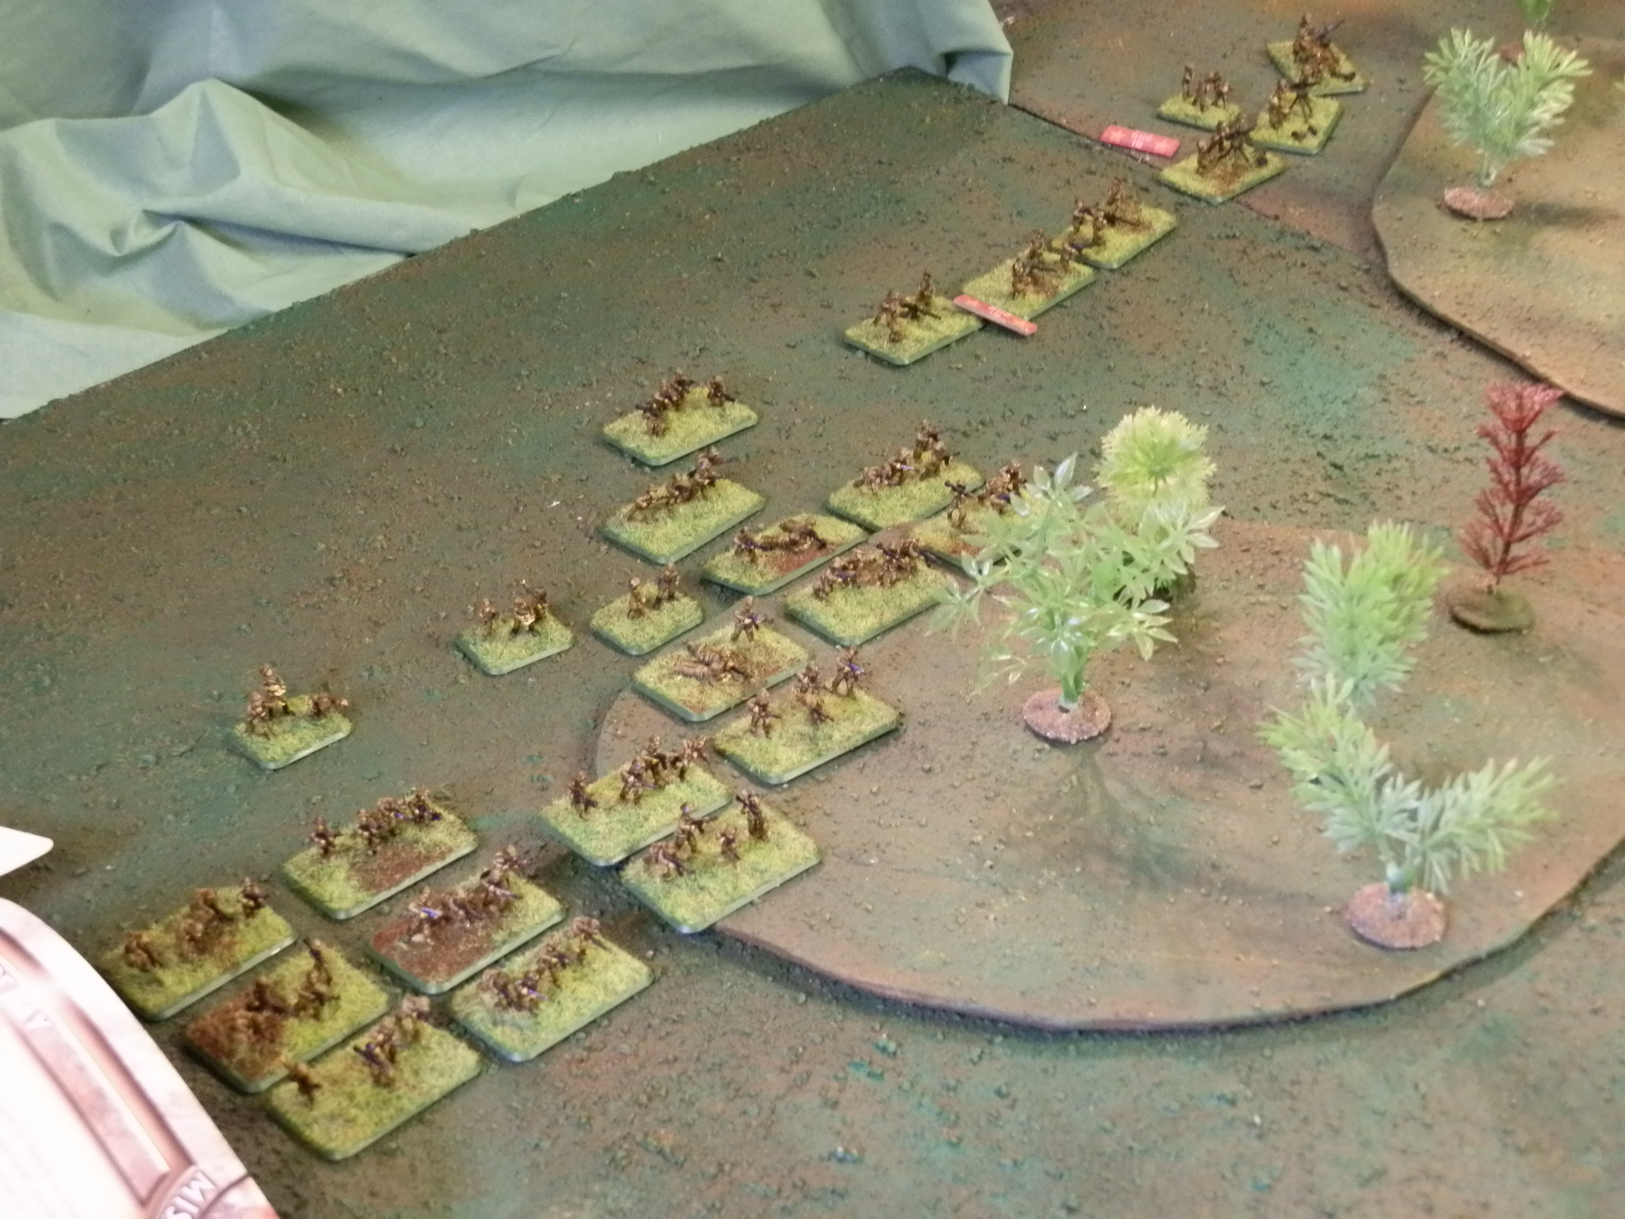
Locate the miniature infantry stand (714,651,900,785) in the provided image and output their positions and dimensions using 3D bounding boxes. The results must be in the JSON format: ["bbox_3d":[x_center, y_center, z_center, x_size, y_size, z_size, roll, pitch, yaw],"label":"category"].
[{"bbox_3d":[-0.002,0.028,0.843,0.050,0.019,0.033,-25,39,-29],"label":"miniature infantry stand"}]

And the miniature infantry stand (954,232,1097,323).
[{"bbox_3d":[0.082,-0.130,1.081,0.032,0.020,0.050,26,44,34],"label":"miniature infantry stand"}]

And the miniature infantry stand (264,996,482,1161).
[{"bbox_3d":[-0.113,0.115,0.737,0.050,0.021,0.032,-30,44,-35],"label":"miniature infantry stand"}]

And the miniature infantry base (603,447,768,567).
[{"bbox_3d":[-0.044,-0.038,0.957,0.033,0.018,0.050,25,42,36],"label":"miniature infantry base"}]

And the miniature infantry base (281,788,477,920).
[{"bbox_3d":[-0.124,0.064,0.810,0.050,0.018,0.033,-29,41,-34],"label":"miniature infantry base"}]

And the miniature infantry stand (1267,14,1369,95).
[{"bbox_3d":[0.217,-0.244,1.233,0.032,0.025,0.050,-6,35,-6],"label":"miniature infantry stand"}]

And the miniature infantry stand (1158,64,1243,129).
[{"bbox_3d":[0.165,-0.219,1.216,0.033,0.020,0.025,22,41,33],"label":"miniature infantry stand"}]

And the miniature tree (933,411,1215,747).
[{"bbox_3d":[0.077,-0.008,0.836,0.085,0.090,0.076,-1,35,1],"label":"miniature tree"}]

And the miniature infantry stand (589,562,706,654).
[{"bbox_3d":[-0.053,-0.003,0.905,0.033,0.018,0.025,-29,41,-34],"label":"miniature infantry stand"}]

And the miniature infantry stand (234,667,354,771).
[{"bbox_3d":[-0.158,0.028,0.861,0.032,0.024,0.025,-27,42,-31],"label":"miniature infantry stand"}]

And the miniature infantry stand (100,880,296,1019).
[{"bbox_3d":[-0.170,0.087,0.781,0.050,0.019,0.032,-30,44,-34],"label":"miniature infantry stand"}]

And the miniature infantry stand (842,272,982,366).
[{"bbox_3d":[0.039,-0.112,1.056,0.050,0.021,0.032,-29,43,-33],"label":"miniature infantry stand"}]

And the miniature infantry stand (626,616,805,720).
[{"bbox_3d":[-0.028,0.011,0.871,0.050,0.019,0.033,-27,40,-32],"label":"miniature infantry stand"}]

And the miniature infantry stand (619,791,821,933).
[{"bbox_3d":[-0.025,0.064,0.790,0.050,0.019,0.033,-26,40,-31],"label":"miniature infantry stand"}]

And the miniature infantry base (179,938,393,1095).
[{"bbox_3d":[-0.139,0.101,0.753,0.033,0.019,0.050,27,43,37],"label":"miniature infantry base"}]

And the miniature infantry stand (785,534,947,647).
[{"bbox_3d":[0.018,-0.011,0.906,0.050,0.020,0.032,-27,42,-32],"label":"miniature infantry stand"}]

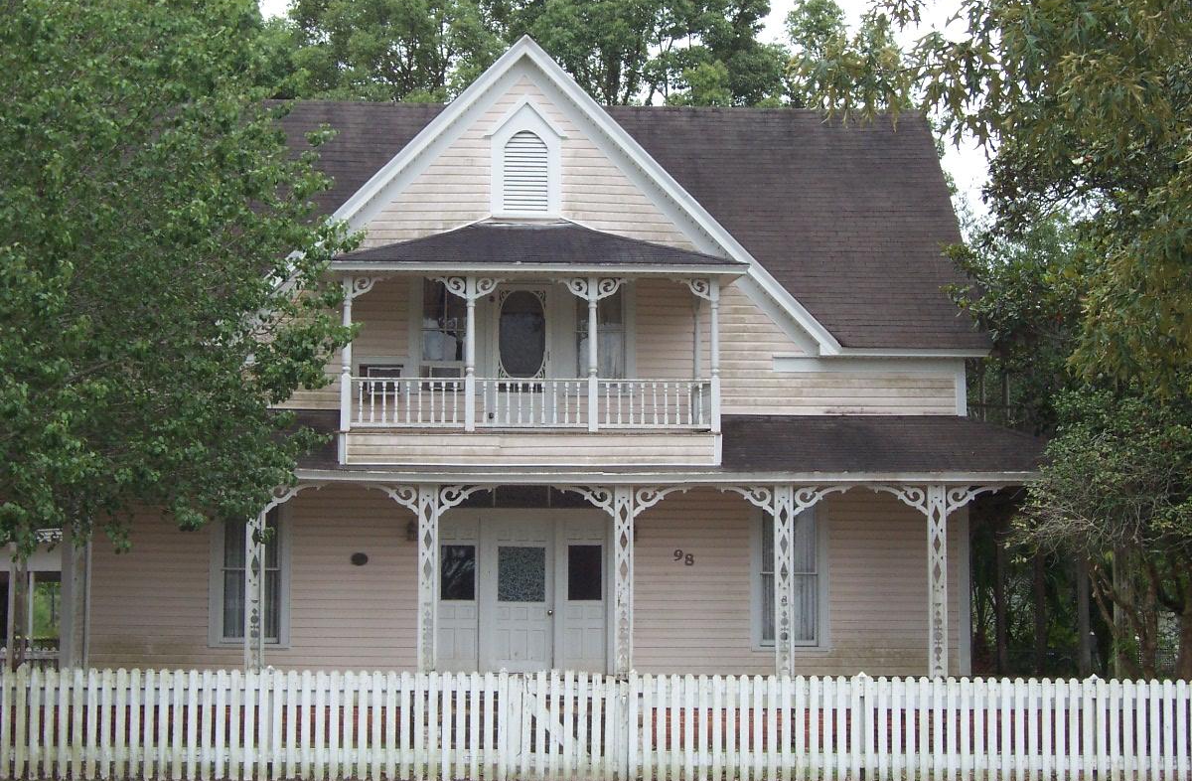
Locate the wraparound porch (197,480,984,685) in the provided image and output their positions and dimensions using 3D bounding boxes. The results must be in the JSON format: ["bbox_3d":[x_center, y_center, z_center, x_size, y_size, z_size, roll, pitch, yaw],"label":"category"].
[{"bbox_3d":[-0.103,2.817,35.560,12.342,3.029,2.754,0,-5,-3],"label":"wraparound porch"}]

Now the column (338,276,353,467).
[{"bbox_3d":[-3.436,-0.297,34.477,0.143,2.519,0.143,0,-5,-3],"label":"column"}]

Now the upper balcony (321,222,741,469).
[{"bbox_3d":[-0.890,-0.752,35.754,5.783,3.764,2.907,0,-5,-3],"label":"upper balcony"}]

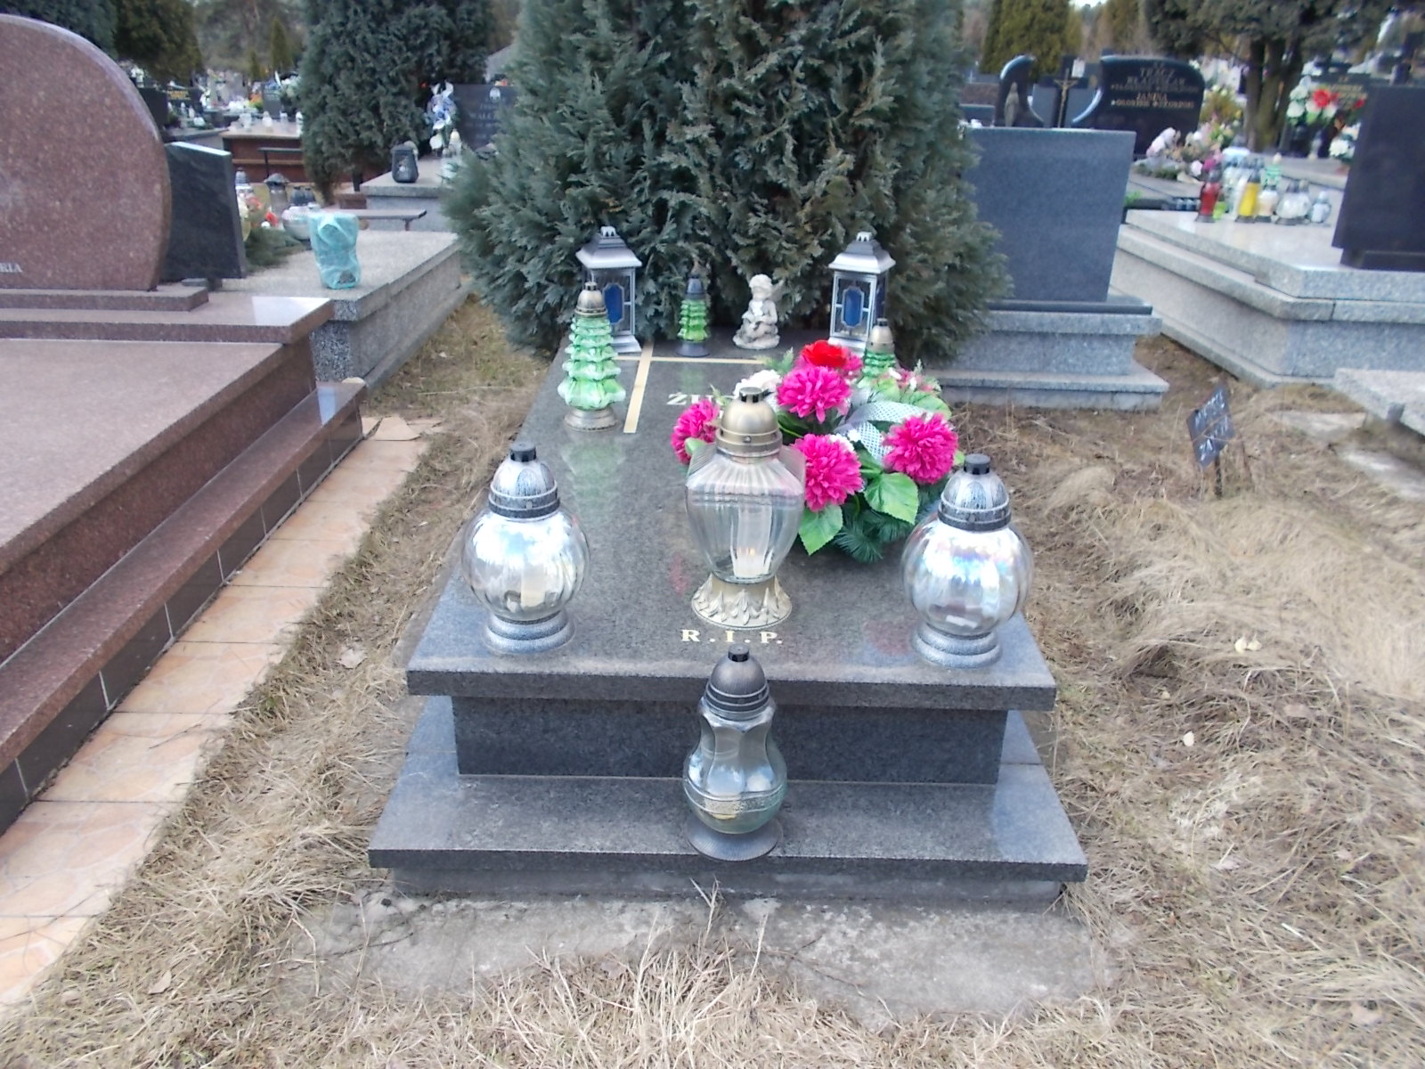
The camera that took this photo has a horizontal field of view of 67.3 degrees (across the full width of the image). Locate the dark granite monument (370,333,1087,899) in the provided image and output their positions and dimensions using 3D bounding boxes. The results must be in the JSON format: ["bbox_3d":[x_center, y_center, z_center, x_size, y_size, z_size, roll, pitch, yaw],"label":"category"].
[{"bbox_3d":[0.023,-0.052,2.615,1.080,0.348,2.290,1,25,-1],"label":"dark granite monument"}]

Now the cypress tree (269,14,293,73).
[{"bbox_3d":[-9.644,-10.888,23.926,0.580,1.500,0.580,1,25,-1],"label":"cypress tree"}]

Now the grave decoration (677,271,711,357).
[{"bbox_3d":[-0.055,-0.669,3.250,0.102,0.229,0.102,1,25,-1],"label":"grave decoration"}]

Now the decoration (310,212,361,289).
[{"bbox_3d":[-1.452,-1.100,4.149,0.178,0.264,0.173,1,25,-1],"label":"decoration"}]

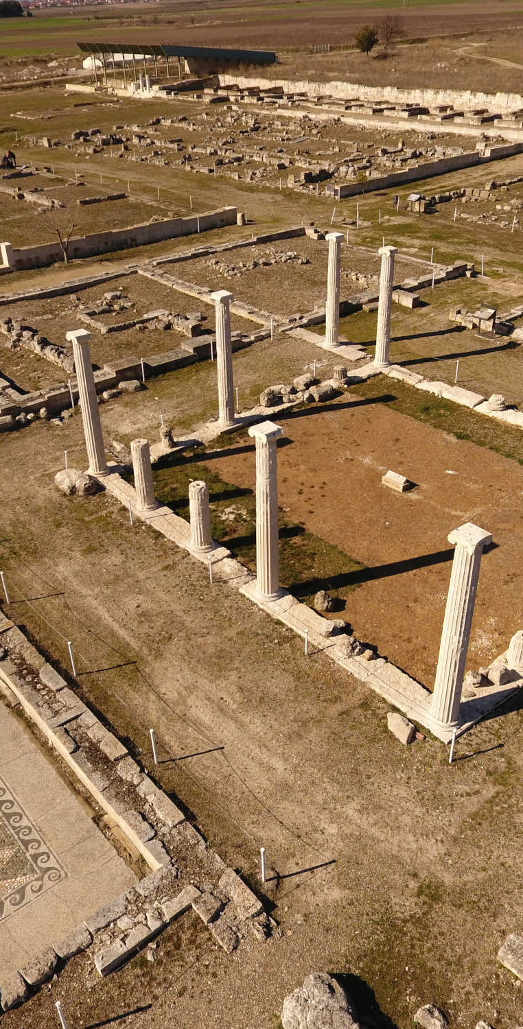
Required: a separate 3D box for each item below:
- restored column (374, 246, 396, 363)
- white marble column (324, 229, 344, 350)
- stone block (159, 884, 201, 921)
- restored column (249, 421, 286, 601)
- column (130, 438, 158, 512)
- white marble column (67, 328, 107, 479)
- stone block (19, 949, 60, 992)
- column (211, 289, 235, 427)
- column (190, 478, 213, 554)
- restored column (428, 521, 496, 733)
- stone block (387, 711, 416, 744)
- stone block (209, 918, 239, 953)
[{"bbox_3d":[4.608,-7.608,29.460,0.640,4.220,0.640,-1,33,1],"label":"restored column"},{"bbox_3d":[2.893,-8.943,31.798,0.600,4.420,0.600,-25,40,-32],"label":"white marble column"},{"bbox_3d":[-1.259,6.088,12.364,0.600,0.240,0.310,-25,39,-32],"label":"stone block"},{"bbox_3d":[0.097,0.067,17.082,0.580,4.200,0.580,-25,39,-32],"label":"restored column"},{"bbox_3d":[-3.210,-1.072,21.707,0.670,1.970,0.670,-1,33,1],"label":"column"},{"bbox_3d":[-4.841,-2.999,22.151,0.580,4.170,0.580,-25,39,-32],"label":"white marble column"},{"bbox_3d":[-3.319,6.915,12.038,0.520,0.230,0.290,-25,40,-32],"label":"stone block"},{"bbox_3d":[-1.187,-4.962,25.773,0.580,4.440,0.580,-1,33,1],"label":"column"},{"bbox_3d":[-1.530,0.043,20.085,0.650,1.760,0.650,-1,33,1],"label":"column"},{"bbox_3d":[3.536,2.232,14.368,0.580,4.470,0.580,-25,40,-32],"label":"restored column"},{"bbox_3d":[2.680,4.113,15.247,0.370,0.290,0.600,-25,39,-32],"label":"stone block"},{"bbox_3d":[-0.528,6.180,11.592,0.280,0.180,0.460,-25,39,-32],"label":"stone block"}]

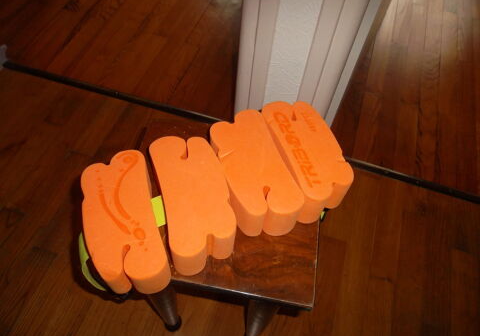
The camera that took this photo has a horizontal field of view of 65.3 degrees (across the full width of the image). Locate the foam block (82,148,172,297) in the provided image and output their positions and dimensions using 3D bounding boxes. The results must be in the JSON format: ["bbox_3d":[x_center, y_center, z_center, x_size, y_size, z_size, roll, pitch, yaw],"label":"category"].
[{"bbox_3d":[-0.143,0.071,0.467,0.082,0.061,0.177,-14,59,-12],"label":"foam block"}]

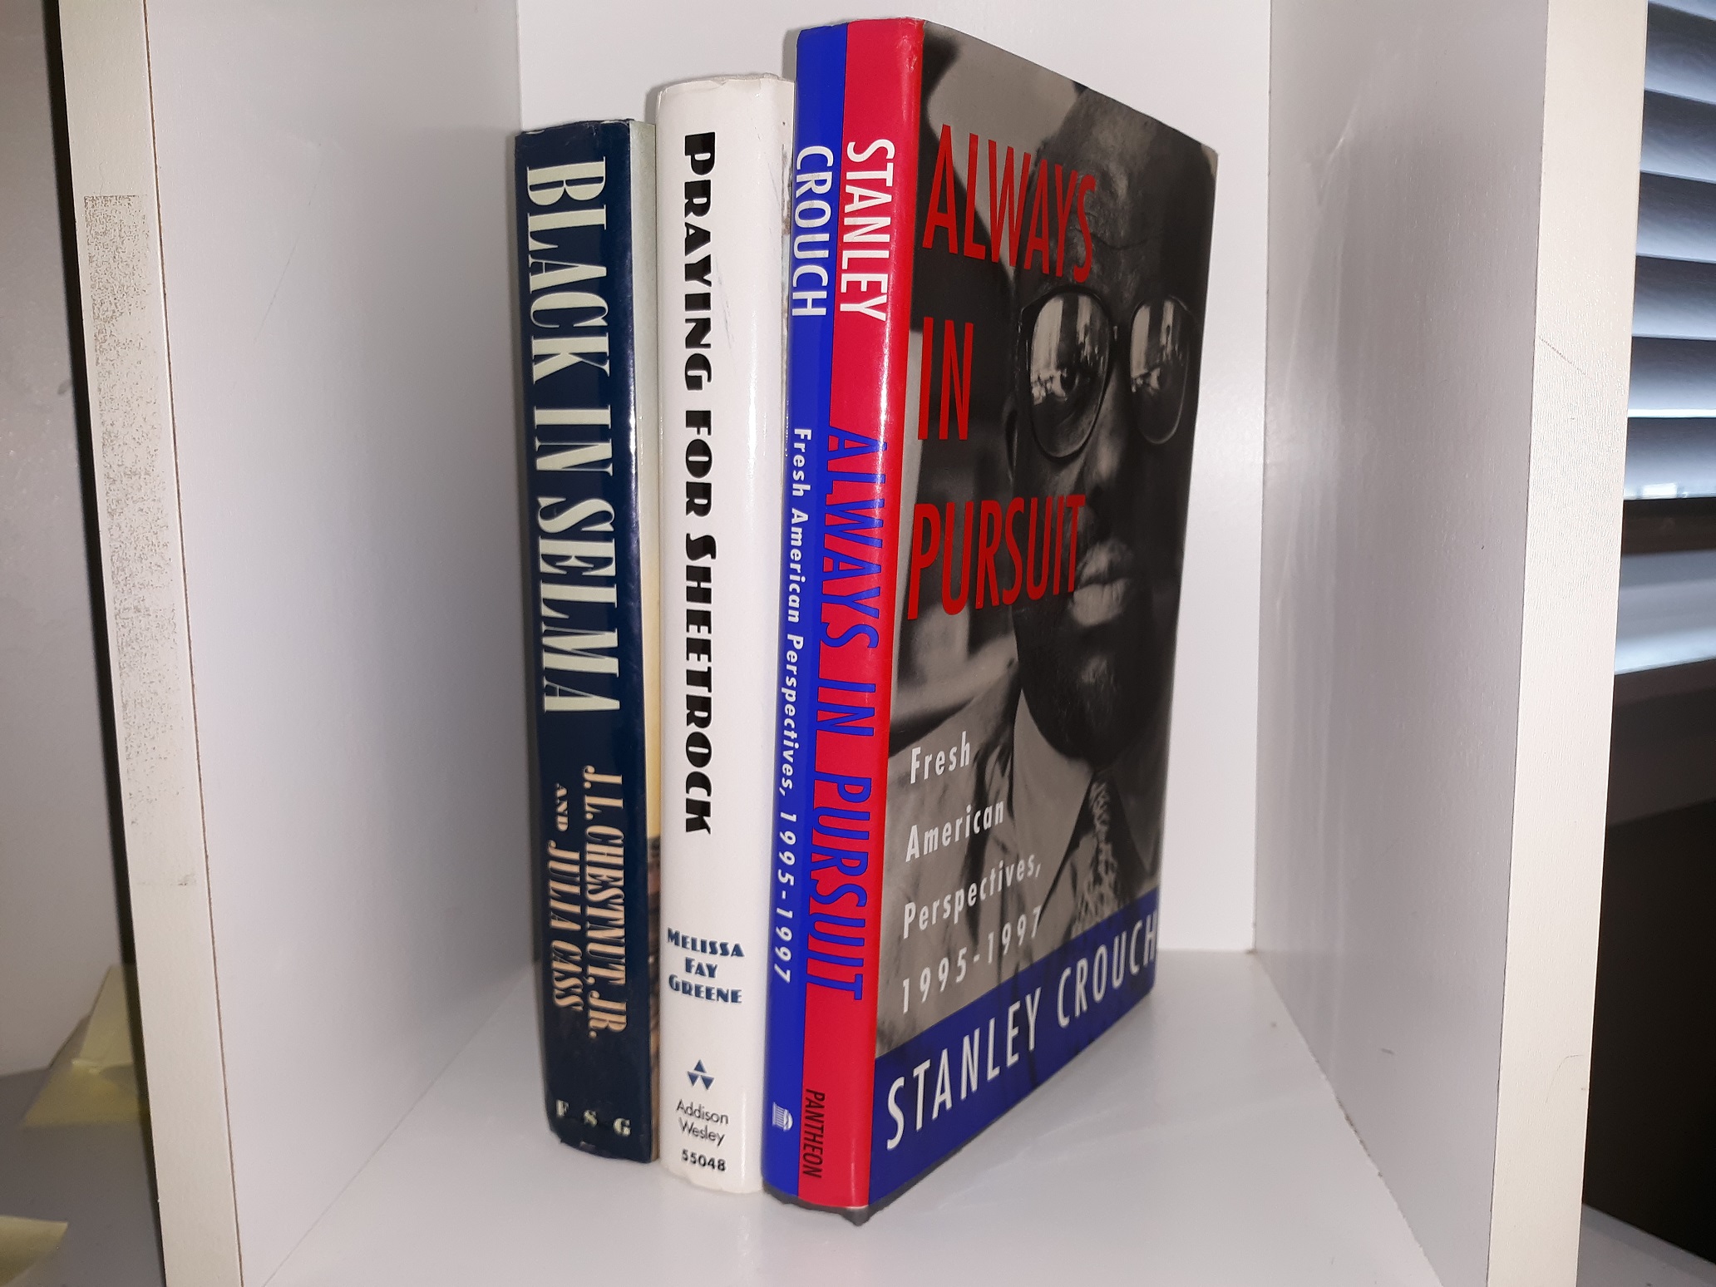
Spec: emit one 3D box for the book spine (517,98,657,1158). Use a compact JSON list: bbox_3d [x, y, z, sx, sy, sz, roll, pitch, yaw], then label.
[{"bbox_3d":[-0.027,-0.004,0.378,0.030,0.234,0.155,4,10,27],"label":"book spine"}]

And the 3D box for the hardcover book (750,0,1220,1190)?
[{"bbox_3d":[0.038,-0.006,0.342,0.030,0.243,0.156,9,12,34],"label":"hardcover book"}]

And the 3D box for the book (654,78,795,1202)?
[{"bbox_3d":[0.006,-0.004,0.360,0.031,0.237,0.157,6,11,28],"label":"book"}]

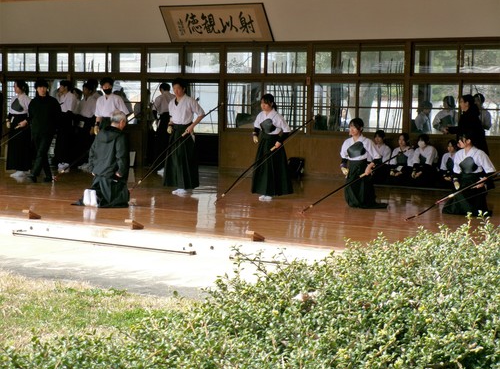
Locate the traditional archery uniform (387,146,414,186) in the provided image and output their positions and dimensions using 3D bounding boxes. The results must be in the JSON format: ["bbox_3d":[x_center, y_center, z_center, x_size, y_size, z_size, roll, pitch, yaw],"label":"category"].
[{"bbox_3d":[2.541,-0.343,23.052,0.480,0.608,0.640,4,6,37],"label":"traditional archery uniform"}]

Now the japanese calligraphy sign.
[{"bbox_3d":[-0.653,-3.146,26.807,2.581,0.805,0.060,4,35,37],"label":"japanese calligraphy sign"}]

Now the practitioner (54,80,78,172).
[{"bbox_3d":[-3.383,-1.087,25.339,0.400,1.661,0.480,-4,6,-44],"label":"practitioner"}]

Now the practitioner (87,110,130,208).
[{"bbox_3d":[-1.858,-0.342,18.223,0.550,1.250,0.670,4,5,40],"label":"practitioner"}]

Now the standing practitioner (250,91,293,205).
[{"bbox_3d":[0.296,-0.539,19.793,0.570,1.530,0.470,4,4,38],"label":"standing practitioner"}]

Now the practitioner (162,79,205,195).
[{"bbox_3d":[-0.991,-0.732,20.635,0.580,1.720,0.440,3,5,30],"label":"practitioner"}]

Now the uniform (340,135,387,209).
[{"bbox_3d":[1.530,-0.162,18.500,0.560,0.970,0.620,4,5,37],"label":"uniform"}]

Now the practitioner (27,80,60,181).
[{"bbox_3d":[-3.440,-0.895,22.966,0.560,1.710,0.420,2,4,10],"label":"practitioner"}]

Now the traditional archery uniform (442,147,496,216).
[{"bbox_3d":[2.839,-0.039,17.750,0.620,0.860,0.650,4,5,38],"label":"traditional archery uniform"}]

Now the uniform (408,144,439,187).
[{"bbox_3d":[2.858,-0.313,22.600,0.520,0.720,0.600,4,5,35],"label":"uniform"}]

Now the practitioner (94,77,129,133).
[{"bbox_3d":[-2.245,-0.868,22.229,0.550,1.726,0.420,2,5,25],"label":"practitioner"}]

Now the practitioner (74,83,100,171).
[{"bbox_3d":[-3.021,-1.087,25.646,0.400,1.617,0.480,-4,6,-41],"label":"practitioner"}]

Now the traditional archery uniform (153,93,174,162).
[{"bbox_3d":[-1.612,-1.068,26.380,0.480,1.360,0.370,0,4,-18],"label":"traditional archery uniform"}]

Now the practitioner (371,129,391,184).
[{"bbox_3d":[2.160,-0.488,23.277,0.480,0.856,0.640,4,6,37],"label":"practitioner"}]

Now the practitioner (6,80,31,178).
[{"bbox_3d":[-4.083,-0.976,24.399,0.480,1.670,0.440,4,5,40],"label":"practitioner"}]

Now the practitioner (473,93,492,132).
[{"bbox_3d":[4.140,-0.849,24.353,0.380,1.530,0.460,-3,6,-37],"label":"practitioner"}]

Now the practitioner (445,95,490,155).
[{"bbox_3d":[3.231,-0.552,20.200,0.600,1.530,0.480,0,4,-5],"label":"practitioner"}]

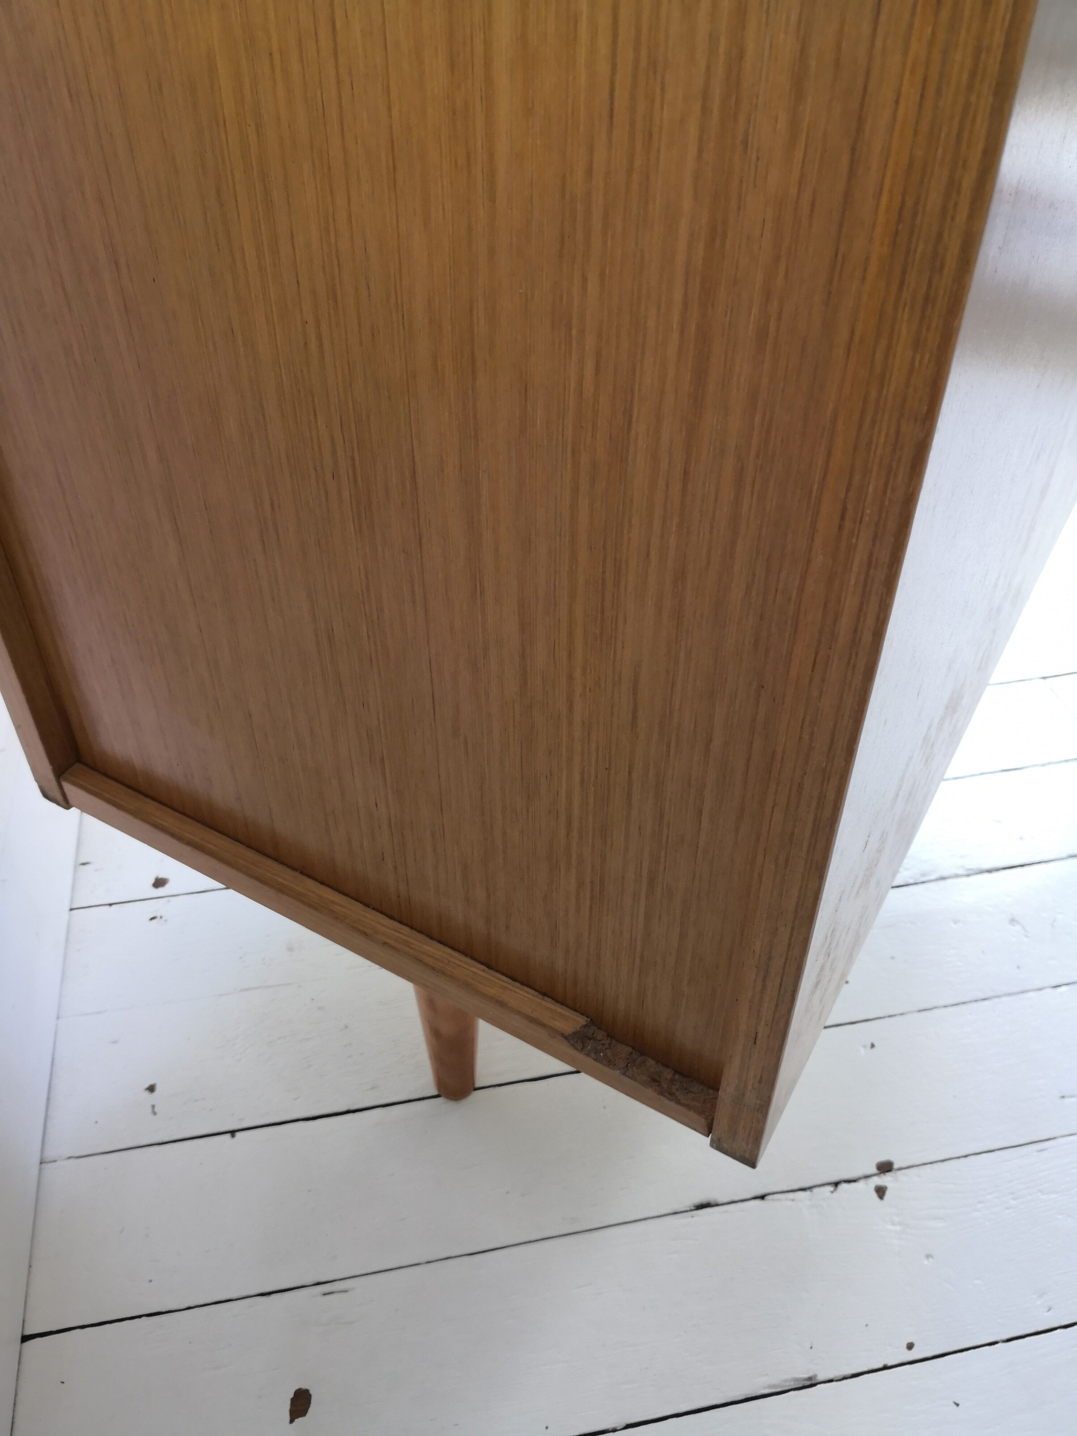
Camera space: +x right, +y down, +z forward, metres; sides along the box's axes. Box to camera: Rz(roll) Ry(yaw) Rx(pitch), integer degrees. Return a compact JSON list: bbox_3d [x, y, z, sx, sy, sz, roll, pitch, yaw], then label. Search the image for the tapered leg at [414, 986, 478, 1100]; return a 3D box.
[{"bbox_3d":[-0.056,0.165,0.684,0.053,0.207,0.053,21,44,23],"label":"tapered leg"}]

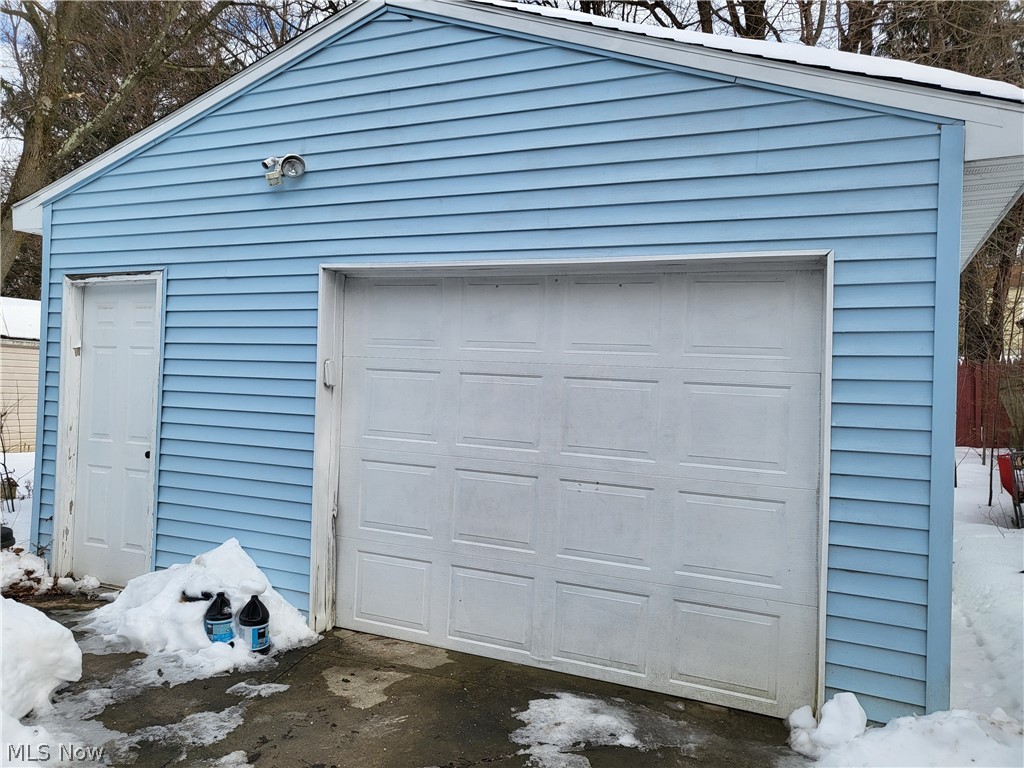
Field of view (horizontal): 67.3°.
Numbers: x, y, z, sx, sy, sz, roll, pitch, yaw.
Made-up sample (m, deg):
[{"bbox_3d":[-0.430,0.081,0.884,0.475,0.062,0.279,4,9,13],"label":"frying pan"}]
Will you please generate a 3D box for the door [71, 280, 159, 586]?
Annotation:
[{"bbox_3d":[-2.678,0.345,5.295,0.820,2.074,0.050,2,0,25],"label":"door"}]

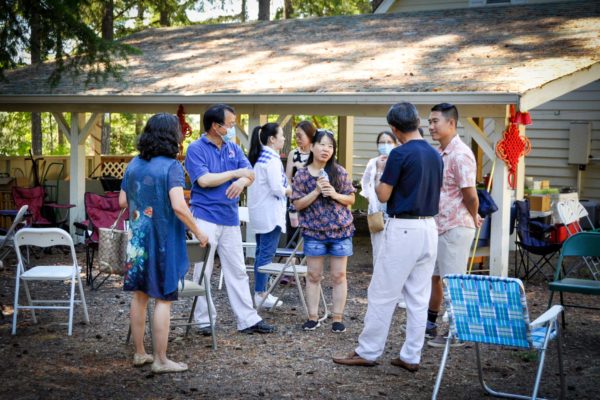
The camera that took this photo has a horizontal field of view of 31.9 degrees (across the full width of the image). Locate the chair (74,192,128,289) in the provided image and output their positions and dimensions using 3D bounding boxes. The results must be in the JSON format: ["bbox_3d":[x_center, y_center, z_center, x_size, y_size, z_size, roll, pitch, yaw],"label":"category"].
[{"bbox_3d":[-1.780,0.360,9.930,0.800,0.900,0.600,-1,5,-18],"label":"chair"}]

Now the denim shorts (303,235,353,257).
[{"bbox_3d":[0.220,0.329,8.320,0.370,0.250,0.260,1,4,5],"label":"denim shorts"}]

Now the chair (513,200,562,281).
[{"bbox_3d":[2.524,0.404,11.041,0.520,0.820,0.600,2,5,20],"label":"chair"}]

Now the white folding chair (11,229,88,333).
[{"bbox_3d":[-1.894,0.592,8.002,0.455,0.785,0.490,1,4,5],"label":"white folding chair"}]

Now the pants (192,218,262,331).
[{"bbox_3d":[-0.535,0.530,7.720,0.480,0.890,0.360,-2,5,-25],"label":"pants"}]

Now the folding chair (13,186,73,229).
[{"bbox_3d":[-2.880,0.250,11.800,0.780,0.880,0.600,-3,6,-38],"label":"folding chair"}]

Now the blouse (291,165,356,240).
[{"bbox_3d":[0.185,0.020,8.266,0.480,0.580,0.320,2,5,11],"label":"blouse"}]

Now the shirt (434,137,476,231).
[{"bbox_3d":[1.080,-0.110,7.480,0.320,0.700,0.480,-3,5,-35],"label":"shirt"}]

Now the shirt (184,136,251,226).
[{"bbox_3d":[-0.595,-0.142,7.670,0.500,0.690,0.320,-2,5,-25],"label":"shirt"}]

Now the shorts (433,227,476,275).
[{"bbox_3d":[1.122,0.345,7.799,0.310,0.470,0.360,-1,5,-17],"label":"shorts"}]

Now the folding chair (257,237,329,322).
[{"bbox_3d":[-0.080,0.565,8.510,0.500,0.770,0.460,2,5,19],"label":"folding chair"}]

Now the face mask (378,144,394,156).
[{"bbox_3d":[0.767,-0.437,9.273,0.145,0.105,0.080,1,4,5],"label":"face mask"}]

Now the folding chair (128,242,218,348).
[{"bbox_3d":[-0.910,0.659,7.495,0.470,0.760,0.520,-2,5,-33],"label":"folding chair"}]

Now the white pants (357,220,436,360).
[{"bbox_3d":[0.630,0.595,6.750,0.440,0.960,0.420,-2,5,-34],"label":"white pants"}]

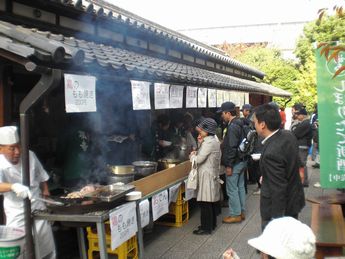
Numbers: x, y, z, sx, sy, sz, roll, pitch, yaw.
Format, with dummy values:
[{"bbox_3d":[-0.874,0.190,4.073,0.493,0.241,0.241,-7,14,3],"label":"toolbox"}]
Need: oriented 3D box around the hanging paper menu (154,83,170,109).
[{"bbox_3d":[-0.124,-0.409,4.700,0.020,0.310,0.440,0,3,24],"label":"hanging paper menu"}]

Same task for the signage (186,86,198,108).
[{"bbox_3d":[0.291,-0.475,5.625,0.020,0.310,0.440,0,3,24],"label":"signage"}]

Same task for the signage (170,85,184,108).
[{"bbox_3d":[0.065,-0.439,5.121,0.020,0.310,0.440,0,3,24],"label":"signage"}]

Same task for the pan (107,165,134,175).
[{"bbox_3d":[-0.646,0.507,4.800,0.310,0.130,0.320,-2,3,0],"label":"pan"}]

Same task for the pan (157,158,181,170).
[{"bbox_3d":[-0.048,0.562,6.000,0.340,0.180,0.340,-2,3,0],"label":"pan"}]

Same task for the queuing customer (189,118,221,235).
[{"bbox_3d":[0.442,0.608,5.148,0.420,1.540,0.460,-1,3,16],"label":"queuing customer"}]

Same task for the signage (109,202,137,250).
[{"bbox_3d":[-0.461,0.912,3.600,0.020,0.320,0.470,0,3,24],"label":"signage"}]

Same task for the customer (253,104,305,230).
[{"bbox_3d":[0.904,0.626,3.200,0.380,1.680,0.500,1,4,37],"label":"customer"}]

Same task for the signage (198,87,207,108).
[{"bbox_3d":[0.486,-0.502,6.060,0.020,0.310,0.430,0,3,24],"label":"signage"}]

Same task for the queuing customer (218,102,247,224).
[{"bbox_3d":[0.875,0.470,5.616,0.420,1.740,0.500,-1,3,16],"label":"queuing customer"}]

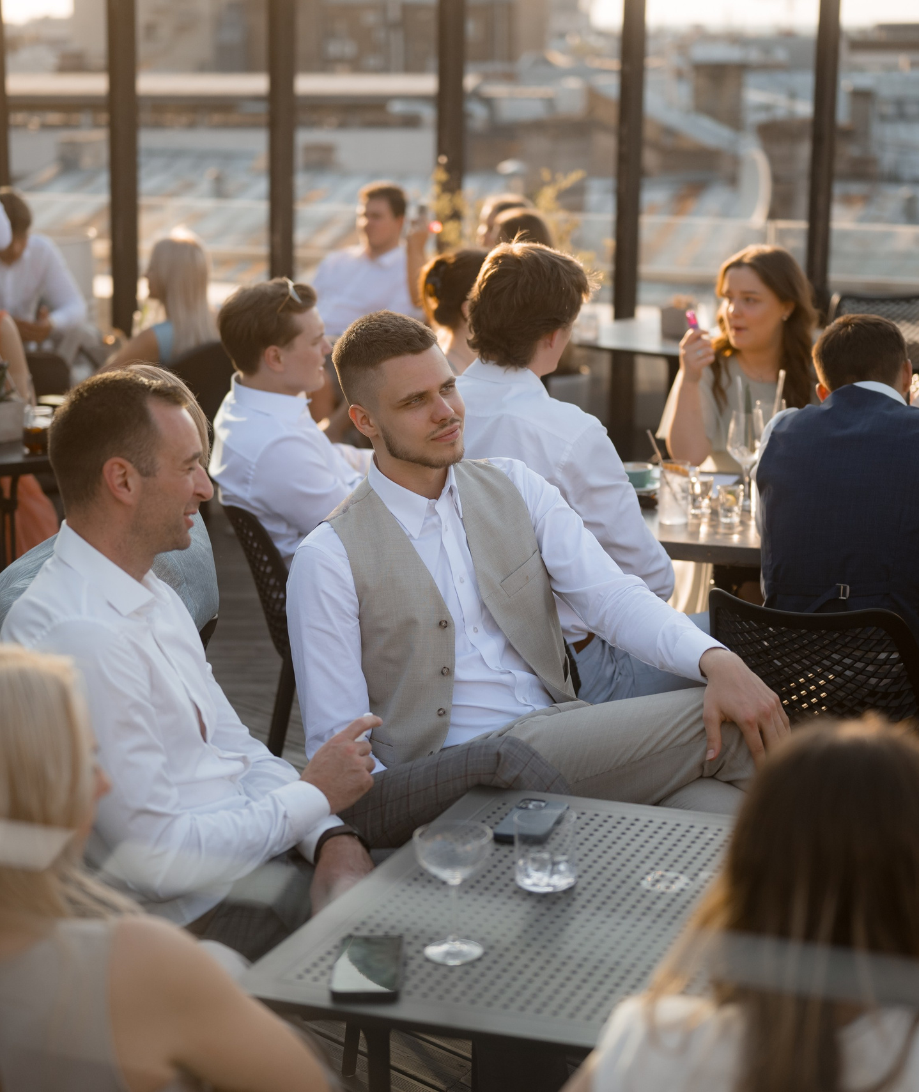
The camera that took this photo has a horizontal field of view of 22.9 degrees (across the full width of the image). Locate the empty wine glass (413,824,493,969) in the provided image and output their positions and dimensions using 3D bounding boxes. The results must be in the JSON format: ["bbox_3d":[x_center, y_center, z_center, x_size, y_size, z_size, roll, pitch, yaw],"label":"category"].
[{"bbox_3d":[-0.007,0.385,2.520,0.088,0.141,0.088,-1,12,0],"label":"empty wine glass"}]

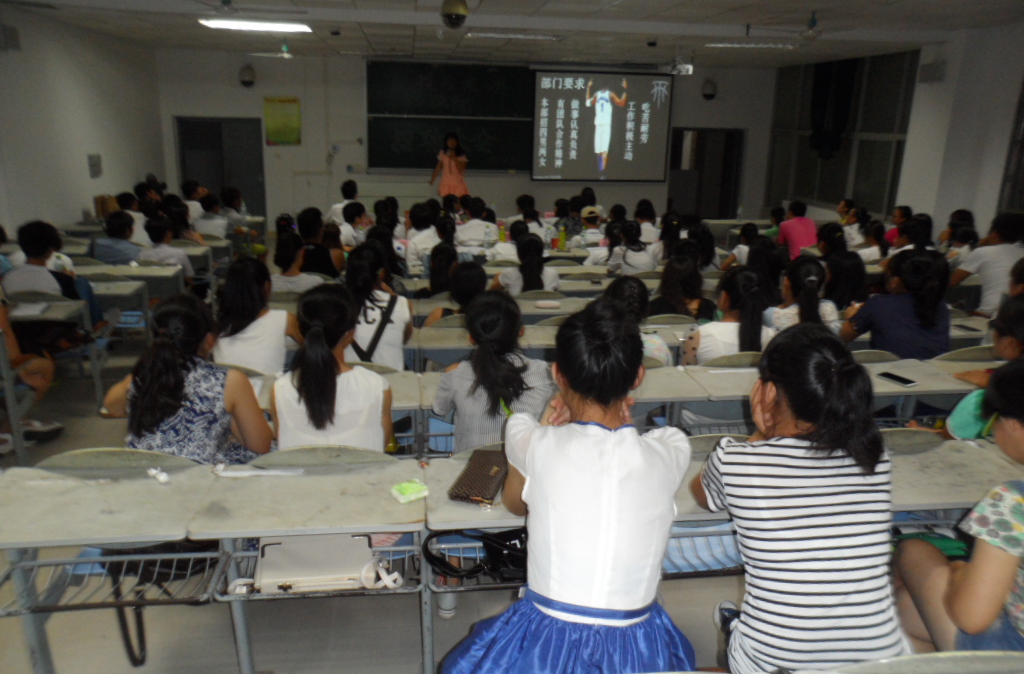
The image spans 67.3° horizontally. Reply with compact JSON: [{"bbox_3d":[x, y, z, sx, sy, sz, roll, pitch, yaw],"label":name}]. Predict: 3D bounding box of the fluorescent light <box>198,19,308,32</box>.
[{"bbox_3d":[-2.953,-3.637,8.922,1.200,0.090,0.600,0,16,-7],"label":"fluorescent light"}]

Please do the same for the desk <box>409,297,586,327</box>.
[{"bbox_3d":[-0.100,0.167,5.243,1.140,0.750,0.420,0,16,-7],"label":"desk"}]

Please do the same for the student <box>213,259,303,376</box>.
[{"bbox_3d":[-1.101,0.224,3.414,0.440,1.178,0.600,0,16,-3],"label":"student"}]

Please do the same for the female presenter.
[{"bbox_3d":[-0.939,-2.216,11.513,0.550,1.600,0.360,-1,16,-7],"label":"female presenter"}]

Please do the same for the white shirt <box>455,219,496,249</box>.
[{"bbox_3d":[-0.406,-1.097,8.888,0.500,0.560,0.320,0,16,-5],"label":"white shirt"}]

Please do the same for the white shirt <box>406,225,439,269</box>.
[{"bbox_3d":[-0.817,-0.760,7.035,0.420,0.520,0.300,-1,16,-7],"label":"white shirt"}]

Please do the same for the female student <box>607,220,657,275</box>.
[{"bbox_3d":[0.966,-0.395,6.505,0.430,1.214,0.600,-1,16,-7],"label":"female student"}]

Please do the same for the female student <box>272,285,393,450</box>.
[{"bbox_3d":[-0.562,0.399,2.515,0.420,1.190,0.700,-1,16,-7],"label":"female student"}]

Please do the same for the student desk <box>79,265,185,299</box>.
[{"bbox_3d":[-3.260,-0.174,6.375,1.080,0.750,0.420,-1,16,-7],"label":"student desk"}]

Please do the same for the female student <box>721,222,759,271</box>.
[{"bbox_3d":[1.938,-0.392,6.551,0.440,1.160,0.700,-3,16,-15],"label":"female student"}]

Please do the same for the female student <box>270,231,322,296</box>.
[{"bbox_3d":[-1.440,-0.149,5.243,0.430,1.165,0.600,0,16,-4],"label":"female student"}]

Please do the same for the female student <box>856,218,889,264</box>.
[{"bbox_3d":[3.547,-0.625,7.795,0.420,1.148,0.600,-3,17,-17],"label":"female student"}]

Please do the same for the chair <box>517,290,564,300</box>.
[{"bbox_3d":[0.173,0.004,5.694,0.440,0.800,0.460,0,16,-7],"label":"chair"}]

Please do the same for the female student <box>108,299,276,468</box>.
[{"bbox_3d":[-1.012,0.433,2.595,0.530,1.200,0.700,4,16,7],"label":"female student"}]

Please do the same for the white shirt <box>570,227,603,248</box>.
[{"bbox_3d":[0.804,-0.919,8.211,0.420,0.500,0.300,-1,16,-7],"label":"white shirt"}]

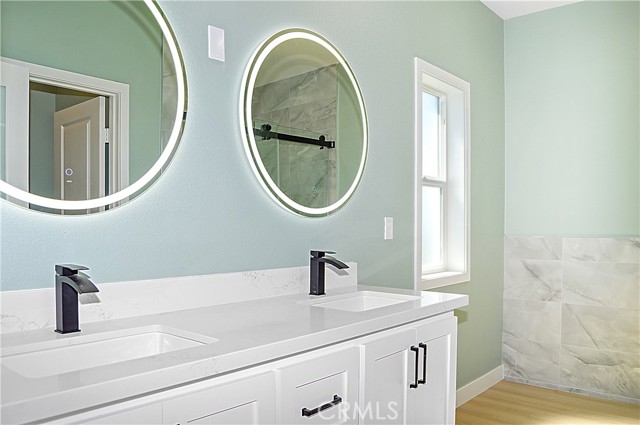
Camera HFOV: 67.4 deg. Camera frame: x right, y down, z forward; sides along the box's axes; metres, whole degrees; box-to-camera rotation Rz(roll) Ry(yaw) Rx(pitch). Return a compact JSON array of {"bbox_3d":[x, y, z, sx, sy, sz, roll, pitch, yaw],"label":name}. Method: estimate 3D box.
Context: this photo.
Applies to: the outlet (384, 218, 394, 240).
[{"bbox_3d":[0.358,0.084,2.475,0.008,0.115,0.071,-1,-2,42],"label":"outlet"}]

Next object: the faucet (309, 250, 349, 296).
[{"bbox_3d":[0.034,0.248,1.944,0.163,0.173,0.047,-1,-2,42],"label":"faucet"}]

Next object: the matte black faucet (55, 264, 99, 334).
[{"bbox_3d":[-0.616,0.221,1.213,0.163,0.173,0.047,-1,-2,42],"label":"matte black faucet"}]

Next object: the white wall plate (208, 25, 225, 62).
[{"bbox_3d":[-0.367,-0.600,1.706,0.008,0.115,0.070,-1,-2,42],"label":"white wall plate"}]

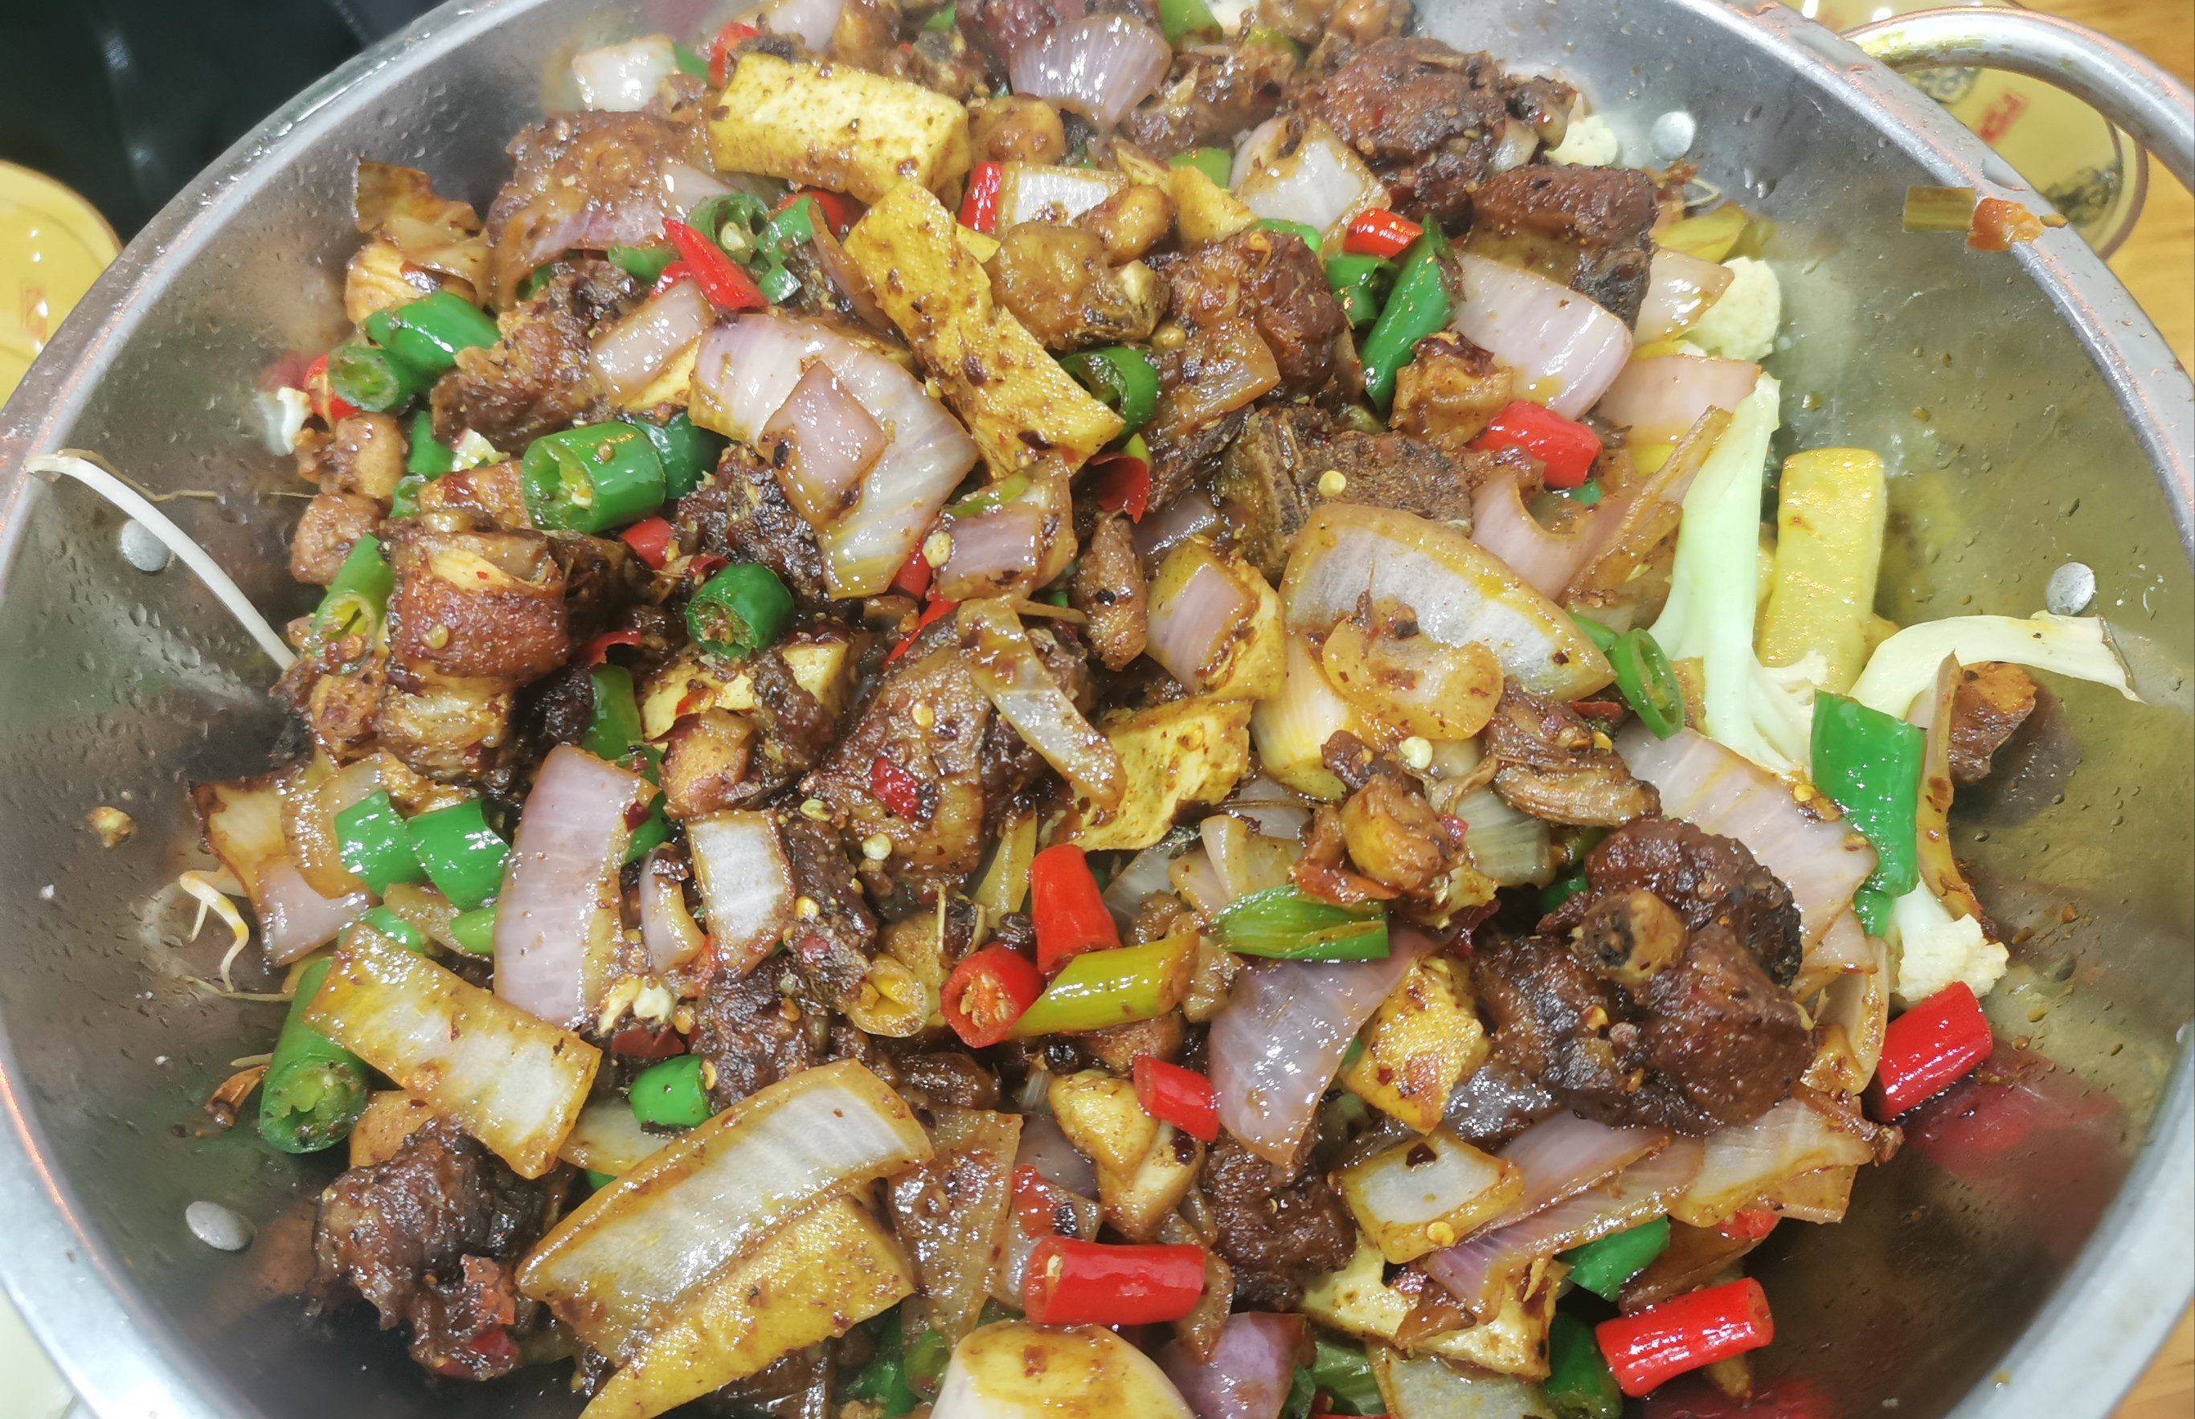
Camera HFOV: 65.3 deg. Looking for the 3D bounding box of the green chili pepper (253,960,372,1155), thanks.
[{"bbox_3d":[-0.128,0.057,0.284,0.015,0.015,0.025,-3,62,1],"label":"green chili pepper"}]

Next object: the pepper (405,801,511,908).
[{"bbox_3d":[-0.102,0.023,0.272,0.013,0.012,0.015,-23,60,-13],"label":"pepper"}]

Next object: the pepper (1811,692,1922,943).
[{"bbox_3d":[0.132,0.017,0.291,0.016,0.013,0.039,-3,81,1],"label":"pepper"}]

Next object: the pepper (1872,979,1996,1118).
[{"bbox_3d":[0.125,0.051,0.257,0.018,0.011,0.011,-29,62,-16],"label":"pepper"}]

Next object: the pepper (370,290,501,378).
[{"bbox_3d":[-0.139,-0.079,0.362,0.023,0.015,0.015,26,62,18],"label":"pepper"}]

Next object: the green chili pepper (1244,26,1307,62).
[{"bbox_3d":[0.036,-0.136,0.352,0.016,0.011,0.011,0,57,1],"label":"green chili pepper"}]

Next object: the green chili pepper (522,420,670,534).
[{"bbox_3d":[-0.085,-0.040,0.292,0.018,0.017,0.017,35,36,21],"label":"green chili pepper"}]

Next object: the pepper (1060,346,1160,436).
[{"bbox_3d":[0.003,-0.055,0.290,0.015,0.015,0.013,35,31,21],"label":"pepper"}]

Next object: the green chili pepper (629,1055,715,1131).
[{"bbox_3d":[-0.064,0.057,0.256,0.013,0.011,0.011,-8,58,-4],"label":"green chili pepper"}]

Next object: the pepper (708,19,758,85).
[{"bbox_3d":[-0.082,-0.146,0.383,0.012,0.012,0.015,12,59,9],"label":"pepper"}]

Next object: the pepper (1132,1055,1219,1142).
[{"bbox_3d":[0.010,0.052,0.229,0.013,0.008,0.009,29,62,18],"label":"pepper"}]

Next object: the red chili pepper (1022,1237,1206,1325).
[{"bbox_3d":[0.003,0.082,0.245,0.025,0.011,0.011,-2,57,2],"label":"red chili pepper"}]

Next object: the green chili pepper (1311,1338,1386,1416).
[{"bbox_3d":[0.033,0.087,0.222,0.013,0.010,0.010,-7,57,-5],"label":"green chili pepper"}]

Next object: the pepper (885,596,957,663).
[{"bbox_3d":[-0.028,-0.012,0.269,0.006,0.004,0.017,37,68,22],"label":"pepper"}]

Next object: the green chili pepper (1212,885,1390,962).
[{"bbox_3d":[0.028,0.029,0.234,0.026,0.009,0.011,5,57,4],"label":"green chili pepper"}]

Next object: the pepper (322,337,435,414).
[{"bbox_3d":[-0.137,-0.064,0.327,0.013,0.013,0.017,40,43,23],"label":"pepper"}]

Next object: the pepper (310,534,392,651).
[{"bbox_3d":[-0.125,-0.018,0.288,0.011,0.011,0.024,2,57,2],"label":"pepper"}]

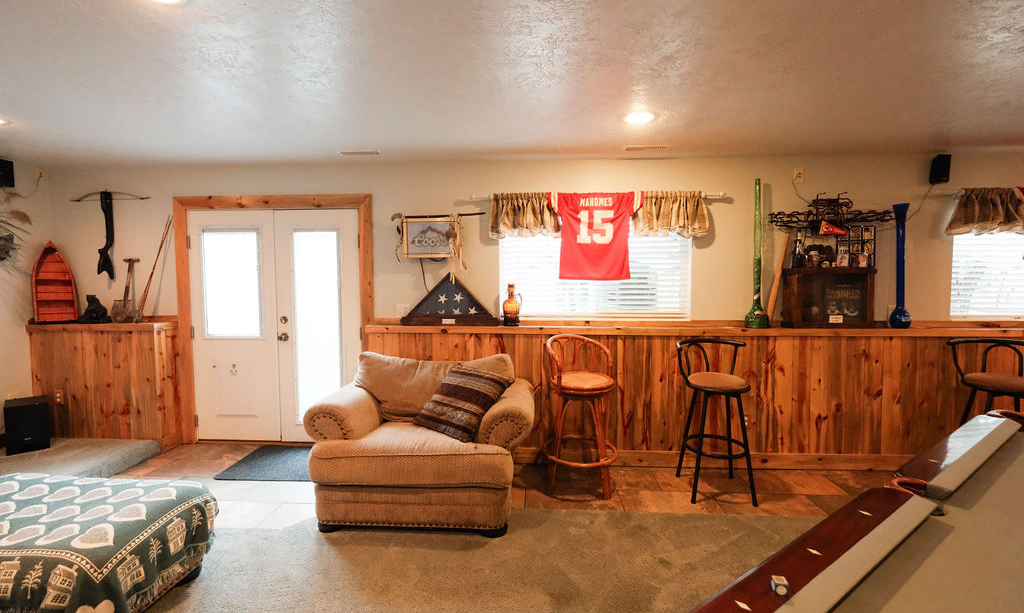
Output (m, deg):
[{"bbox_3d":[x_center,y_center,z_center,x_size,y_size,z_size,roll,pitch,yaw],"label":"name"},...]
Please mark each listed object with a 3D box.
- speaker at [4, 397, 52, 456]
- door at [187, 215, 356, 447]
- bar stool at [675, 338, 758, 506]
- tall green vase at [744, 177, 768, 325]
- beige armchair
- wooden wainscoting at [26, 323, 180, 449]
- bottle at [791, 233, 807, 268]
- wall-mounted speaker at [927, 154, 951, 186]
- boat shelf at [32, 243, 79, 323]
[{"bbox_3d":[-3.837,0.934,3.387,0.310,0.370,0.230,3,4,43],"label":"speaker"},{"bbox_3d":[-2.037,0.177,3.712,1.510,2.030,0.070,0,3,3],"label":"door"},{"bbox_3d":[1.379,0.757,2.925,0.515,1.020,0.510,-1,3,-20],"label":"bar stool"},{"bbox_3d":[1.914,-0.409,3.296,0.168,1.136,0.168,0,3,3],"label":"tall green vase"},{"bbox_3d":[-0.538,0.806,2.839,1.350,0.930,0.970,0,3,3],"label":"beige armchair"},{"bbox_3d":[-3.447,0.671,3.643,1.110,1.095,0.270,0,3,3],"label":"wooden wainscoting"},{"bbox_3d":[2.215,-0.441,3.299,0.092,0.285,0.090,0,3,3],"label":"bottle"},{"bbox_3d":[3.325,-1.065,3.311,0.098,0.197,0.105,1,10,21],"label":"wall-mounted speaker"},{"bbox_3d":[-3.866,-0.203,3.614,0.285,0.680,0.120,-2,0,-30],"label":"boat shelf"}]

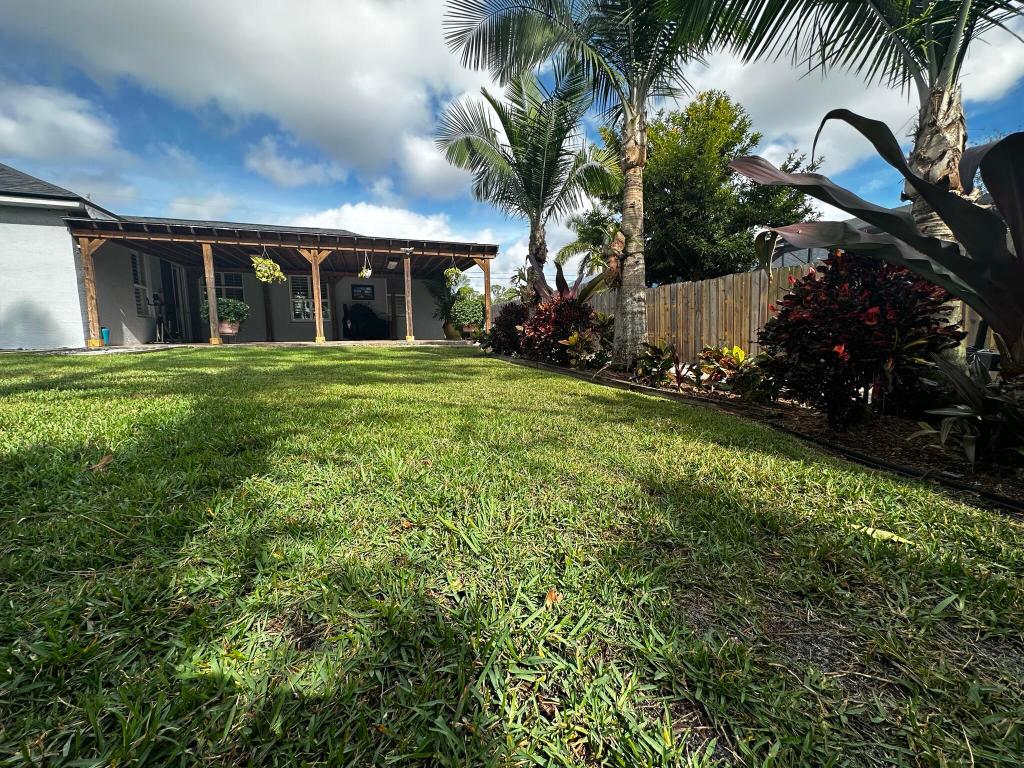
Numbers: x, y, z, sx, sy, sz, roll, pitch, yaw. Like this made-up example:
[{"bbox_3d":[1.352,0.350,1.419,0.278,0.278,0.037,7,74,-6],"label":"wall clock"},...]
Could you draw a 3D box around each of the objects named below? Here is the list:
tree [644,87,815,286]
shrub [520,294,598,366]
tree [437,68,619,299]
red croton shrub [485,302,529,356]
[{"bbox_3d":[5.212,-3.994,10.453,4.900,6.200,4.700,0,8,0],"label":"tree"},{"bbox_3d":[0.682,-0.813,5.945,1.080,0.970,1.000,0,8,0],"label":"shrub"},{"bbox_3d":[0.247,-2.609,6.604,2.700,4.350,2.600,0,8,0],"label":"tree"},{"bbox_3d":[-0.059,-0.937,7.038,0.820,0.920,0.820,0,8,0],"label":"red croton shrub"}]

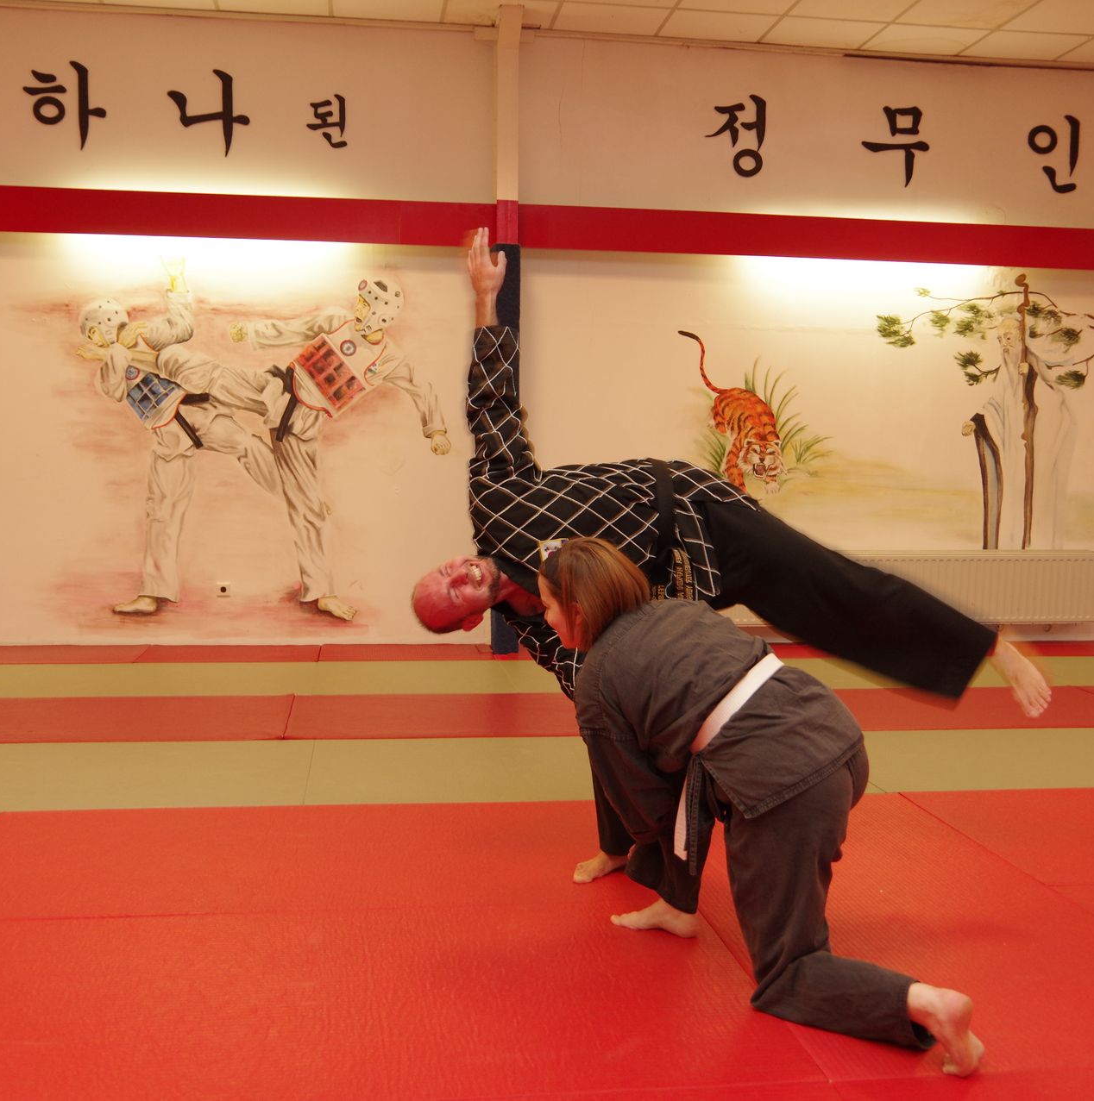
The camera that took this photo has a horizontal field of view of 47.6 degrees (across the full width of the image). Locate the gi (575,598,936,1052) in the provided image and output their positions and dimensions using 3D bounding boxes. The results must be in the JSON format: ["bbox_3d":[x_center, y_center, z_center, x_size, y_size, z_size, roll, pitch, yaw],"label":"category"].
[{"bbox_3d":[0.499,0.535,2.809,0.870,0.850,0.550,3,5,29],"label":"gi"}]

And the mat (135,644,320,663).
[{"bbox_3d":[-1.865,0.626,7.331,1.026,0.035,0.682,0,4,-8],"label":"mat"}]

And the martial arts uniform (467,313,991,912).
[{"bbox_3d":[0.542,0.111,3.499,1.500,1.460,0.600,1,4,1],"label":"martial arts uniform"}]

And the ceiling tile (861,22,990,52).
[{"bbox_3d":[2.304,-3.117,7.543,0.635,0.020,0.460,0,4,-8],"label":"ceiling tile"}]

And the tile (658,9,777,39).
[{"bbox_3d":[1.015,-3.122,7.371,0.635,0.020,0.460,0,4,-8],"label":"tile"}]

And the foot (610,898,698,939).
[{"bbox_3d":[0.279,0.892,3.100,0.230,0.090,0.090,3,5,27],"label":"foot"}]

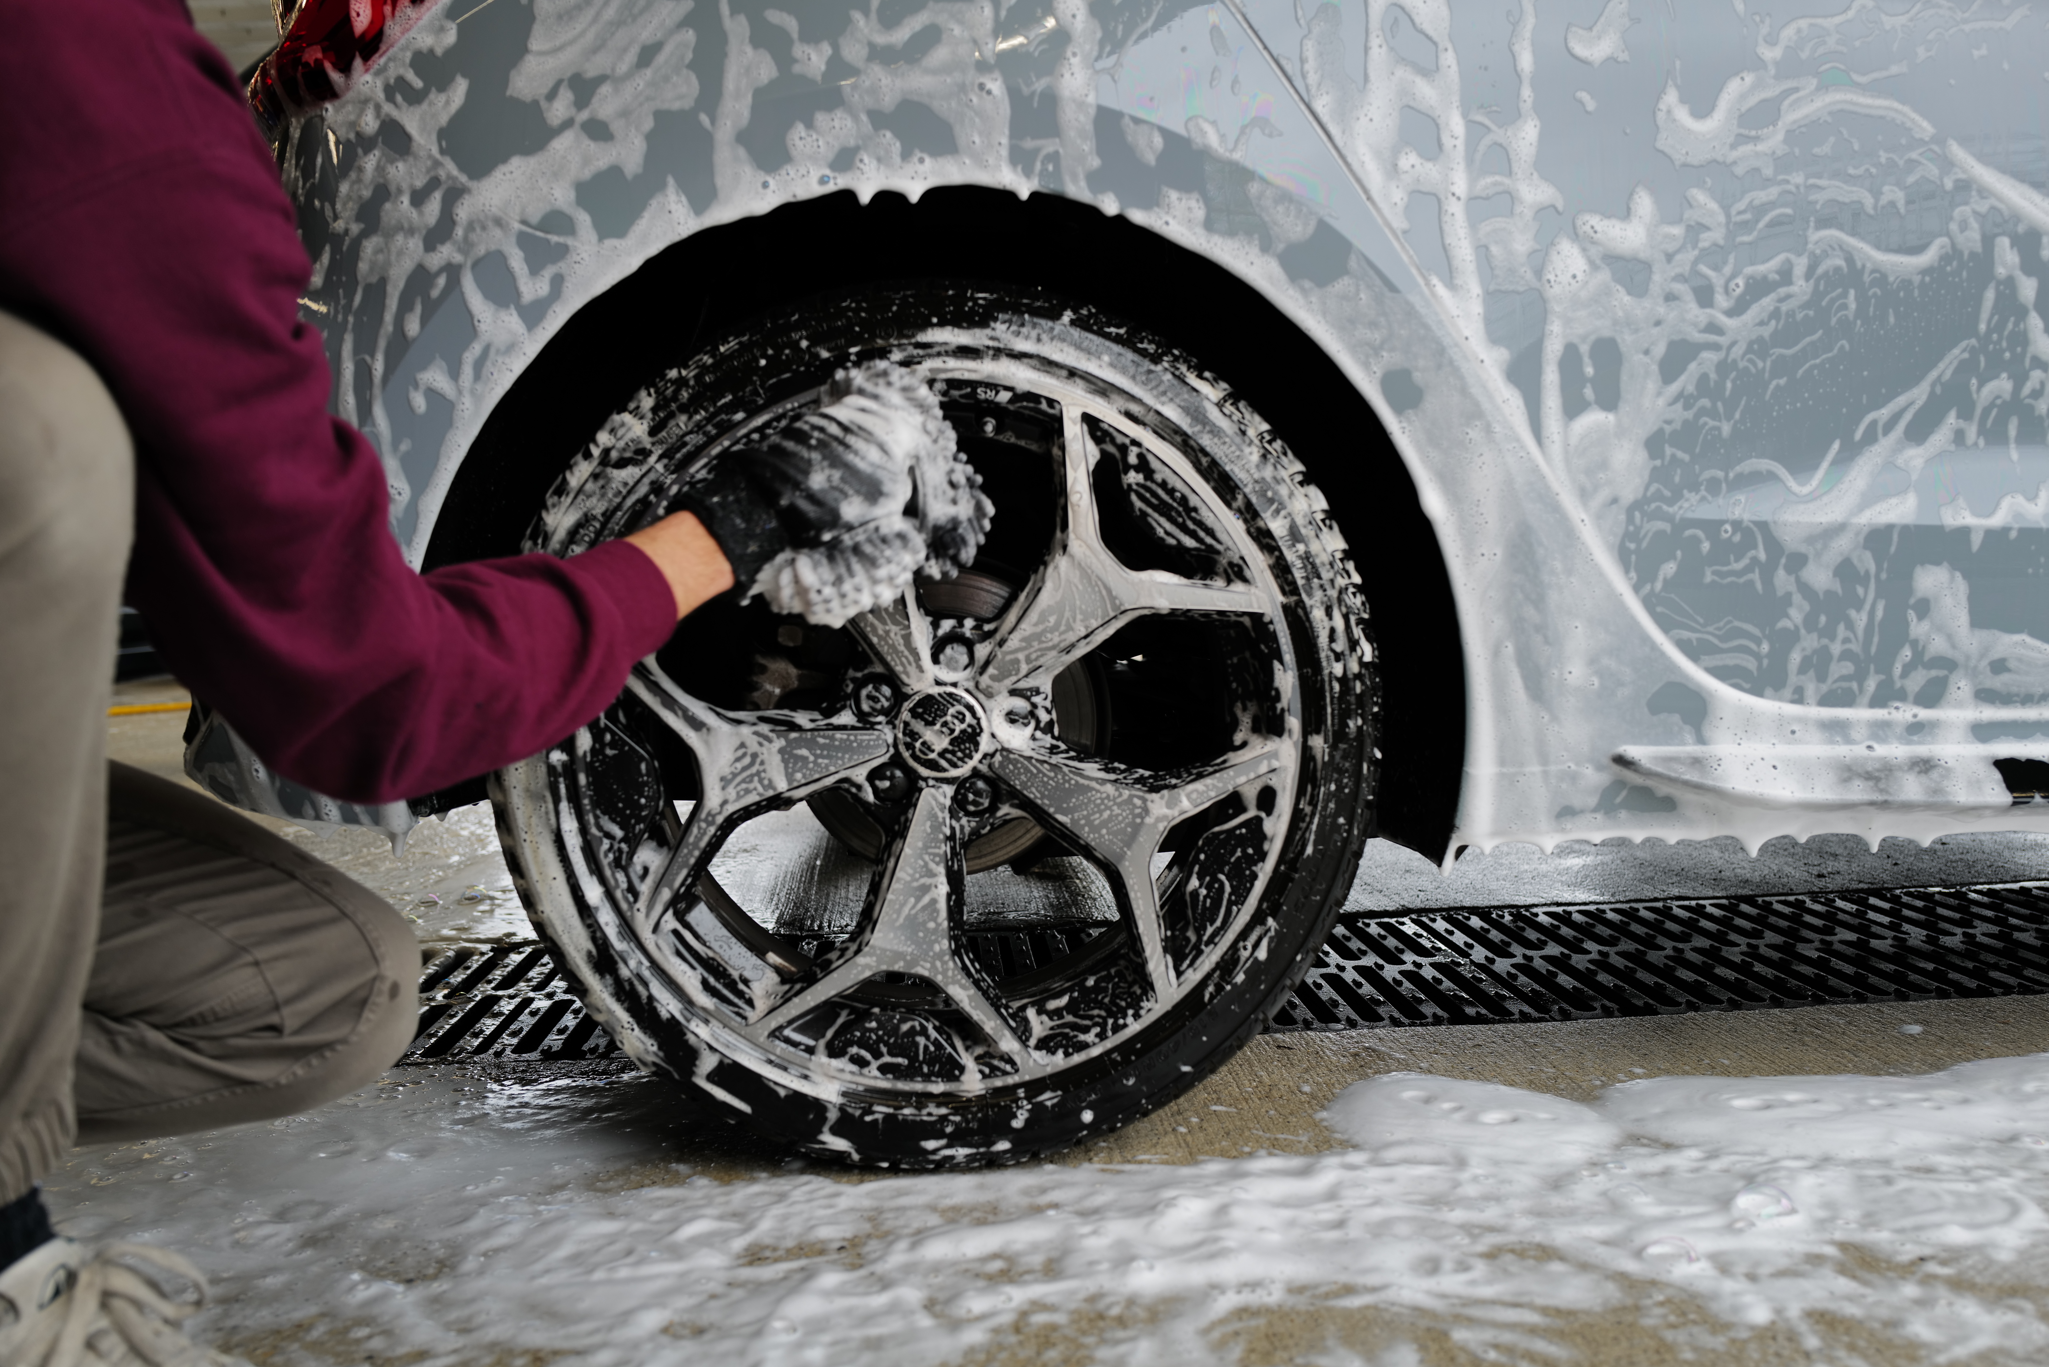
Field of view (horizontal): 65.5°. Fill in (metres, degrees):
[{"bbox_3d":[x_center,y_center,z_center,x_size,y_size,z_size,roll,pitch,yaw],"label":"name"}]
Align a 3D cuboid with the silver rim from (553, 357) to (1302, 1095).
[{"bbox_3d":[-0.069,0.025,1.258,0.537,0.537,0.200,-2,5,-3],"label":"silver rim"}]

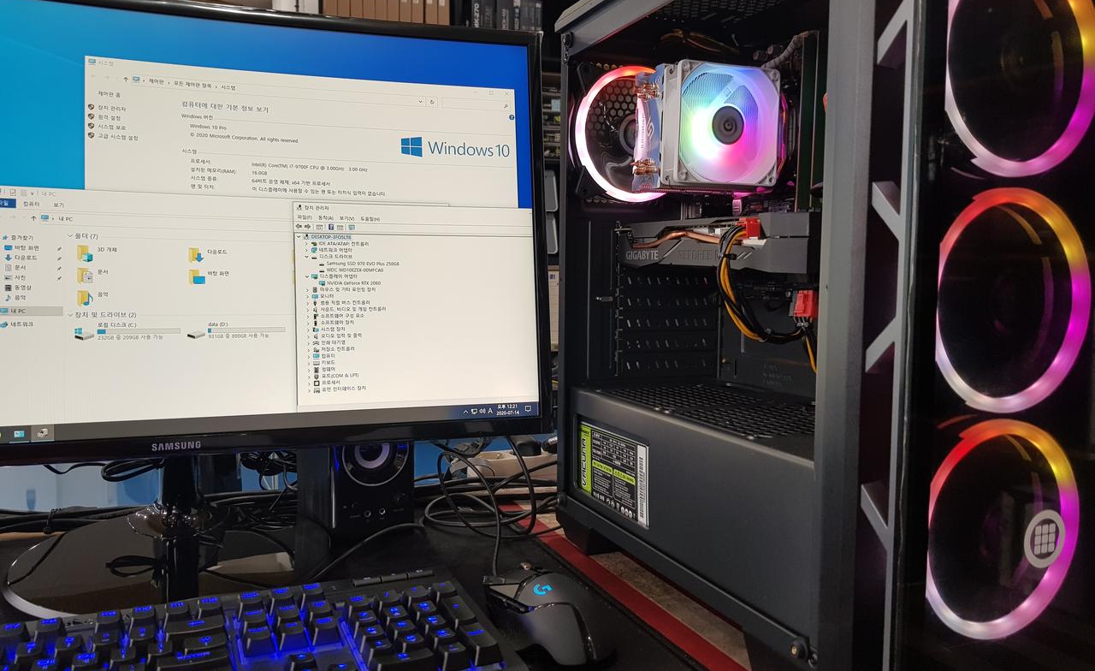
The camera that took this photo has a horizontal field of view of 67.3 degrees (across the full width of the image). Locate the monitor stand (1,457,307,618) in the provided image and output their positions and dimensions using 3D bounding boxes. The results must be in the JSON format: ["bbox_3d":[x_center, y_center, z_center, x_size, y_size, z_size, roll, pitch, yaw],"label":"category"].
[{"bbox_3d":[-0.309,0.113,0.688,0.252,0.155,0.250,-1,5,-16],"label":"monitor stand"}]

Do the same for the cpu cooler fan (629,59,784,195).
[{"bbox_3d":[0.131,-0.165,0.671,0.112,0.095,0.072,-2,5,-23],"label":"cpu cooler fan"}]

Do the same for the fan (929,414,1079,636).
[{"bbox_3d":[0.240,0.103,0.451,0.120,0.120,0.026,-2,5,-23],"label":"fan"}]

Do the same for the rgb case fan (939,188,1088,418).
[{"bbox_3d":[0.241,-0.019,0.441,0.120,0.120,0.026,-2,5,-23],"label":"rgb case fan"}]

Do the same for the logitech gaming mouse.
[{"bbox_3d":[0.000,0.182,0.567,0.075,0.040,0.130,-2,5,-26],"label":"logitech gaming mouse"}]

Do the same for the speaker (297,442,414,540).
[{"bbox_3d":[-0.194,0.103,0.823,0.080,0.155,0.125,-2,5,-31],"label":"speaker"}]

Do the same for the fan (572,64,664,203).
[{"bbox_3d":[0.073,-0.178,0.739,0.120,0.120,0.026,-2,5,-23],"label":"fan"}]

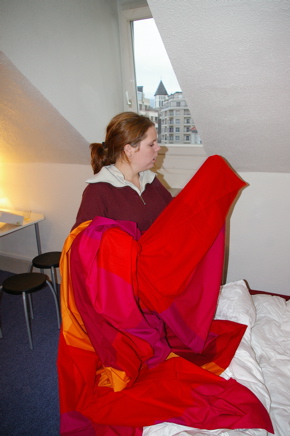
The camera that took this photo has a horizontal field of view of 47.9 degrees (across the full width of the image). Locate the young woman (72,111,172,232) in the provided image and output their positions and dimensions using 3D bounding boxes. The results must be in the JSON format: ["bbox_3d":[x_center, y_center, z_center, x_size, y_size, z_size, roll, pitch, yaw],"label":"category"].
[{"bbox_3d":[-0.030,0.374,1.448,0.540,1.630,0.460,-14,20,-42],"label":"young woman"}]

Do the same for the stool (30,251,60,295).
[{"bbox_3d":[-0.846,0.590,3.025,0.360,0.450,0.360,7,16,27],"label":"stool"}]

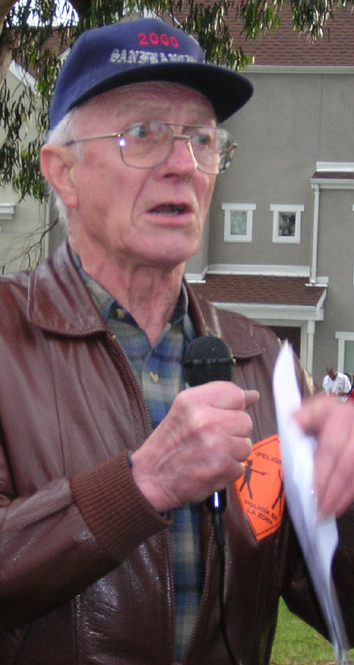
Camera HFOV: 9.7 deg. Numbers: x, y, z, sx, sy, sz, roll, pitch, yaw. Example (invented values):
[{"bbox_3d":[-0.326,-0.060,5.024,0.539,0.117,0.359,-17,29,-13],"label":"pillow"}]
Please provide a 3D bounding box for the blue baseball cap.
[{"bbox_3d":[-0.027,-0.261,2.090,0.178,0.135,0.260,2,-10,-32],"label":"blue baseball cap"}]

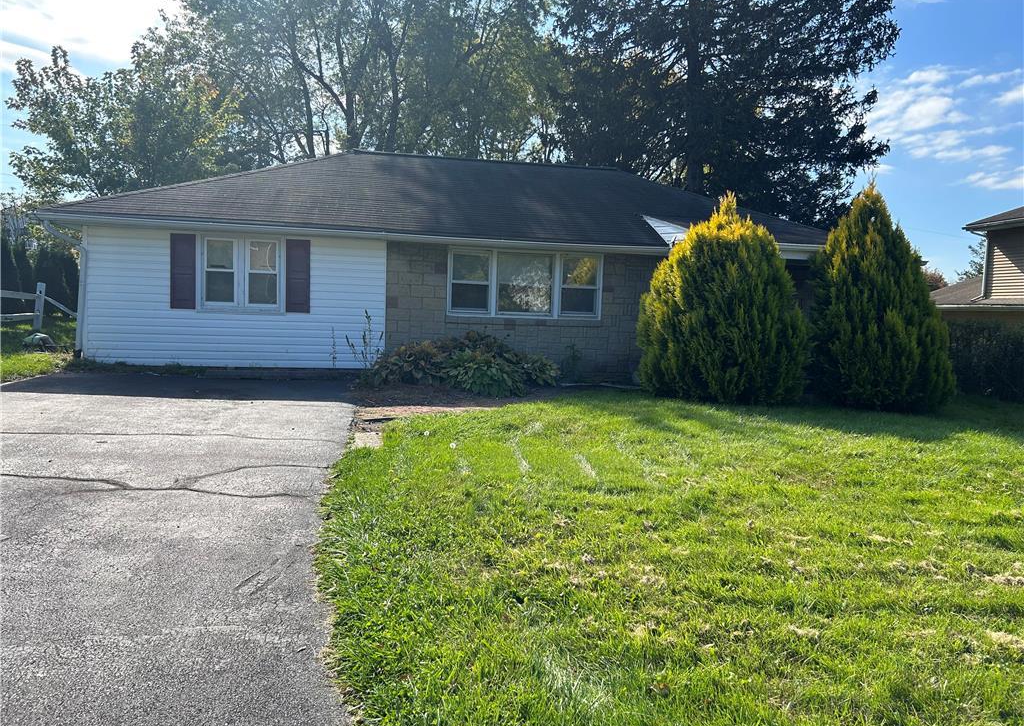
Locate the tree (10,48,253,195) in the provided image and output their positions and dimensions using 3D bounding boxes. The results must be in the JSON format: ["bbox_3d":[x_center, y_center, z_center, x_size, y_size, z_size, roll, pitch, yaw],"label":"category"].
[{"bbox_3d":[-13.090,-5.969,26.144,8.200,9.984,8.200,1,4,-13],"label":"tree"}]

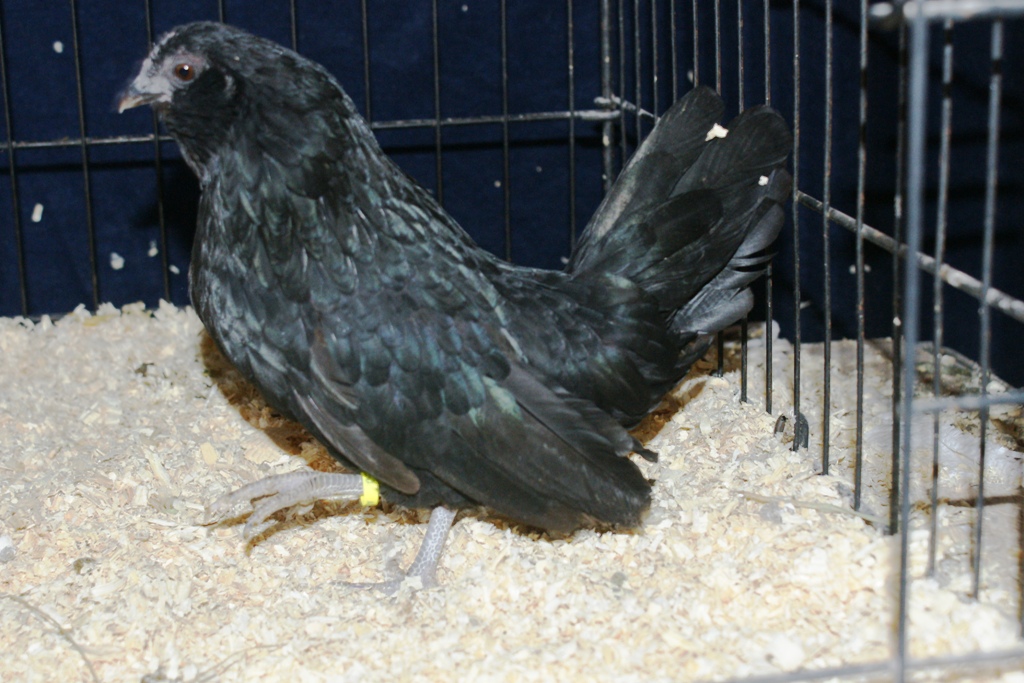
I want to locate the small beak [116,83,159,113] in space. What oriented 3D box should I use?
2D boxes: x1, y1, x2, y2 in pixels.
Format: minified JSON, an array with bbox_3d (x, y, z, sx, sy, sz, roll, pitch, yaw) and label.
[{"bbox_3d":[-0.151,-0.098,0.772,0.016,0.008,0.009,-19,14,2],"label":"small beak"}]

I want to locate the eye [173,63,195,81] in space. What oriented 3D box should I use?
[{"bbox_3d":[-0.132,-0.108,0.764,0.008,0.007,0.005,1,14,12],"label":"eye"}]

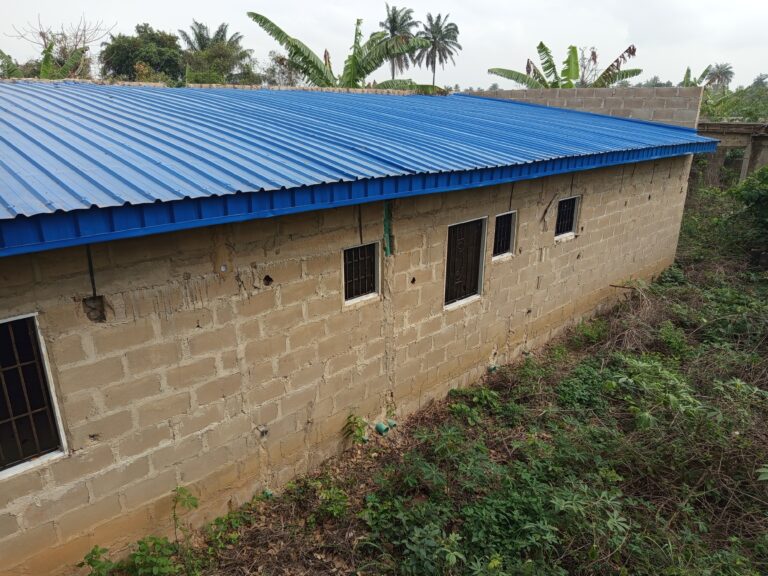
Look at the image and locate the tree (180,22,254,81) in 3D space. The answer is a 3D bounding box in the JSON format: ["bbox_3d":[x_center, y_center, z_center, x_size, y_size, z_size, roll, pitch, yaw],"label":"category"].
[{"bbox_3d":[-15.403,-18.885,49.782,6.851,11.047,7.000,-5,20,-15],"label":"tree"}]

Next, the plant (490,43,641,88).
[{"bbox_3d":[5.606,-4.903,17.421,4.648,5.713,4.200,6,20,16],"label":"plant"}]

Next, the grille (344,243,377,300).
[{"bbox_3d":[-0.290,-0.187,5.909,0.499,0.606,0.050,-16,25,-40],"label":"grille"}]

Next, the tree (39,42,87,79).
[{"bbox_3d":[-10.885,-5.562,18.933,2.500,5.782,2.500,-10,21,-27],"label":"tree"}]

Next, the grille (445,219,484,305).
[{"bbox_3d":[1.040,-0.350,7.126,0.761,1.109,0.050,-16,25,-40],"label":"grille"}]

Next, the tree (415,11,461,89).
[{"bbox_3d":[7.185,-29.736,74.561,6.220,15.879,6.200,2,19,5],"label":"tree"}]

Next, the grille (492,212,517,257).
[{"bbox_3d":[1.659,-0.771,7.572,0.464,0.611,0.050,-16,25,-40],"label":"grille"}]

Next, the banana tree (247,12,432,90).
[{"bbox_3d":[-1.136,-4.312,14.981,4.995,6.083,4.400,-1,19,-4],"label":"banana tree"}]

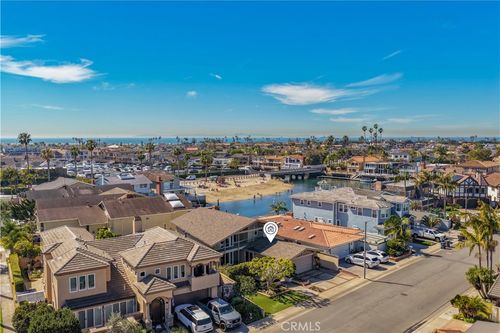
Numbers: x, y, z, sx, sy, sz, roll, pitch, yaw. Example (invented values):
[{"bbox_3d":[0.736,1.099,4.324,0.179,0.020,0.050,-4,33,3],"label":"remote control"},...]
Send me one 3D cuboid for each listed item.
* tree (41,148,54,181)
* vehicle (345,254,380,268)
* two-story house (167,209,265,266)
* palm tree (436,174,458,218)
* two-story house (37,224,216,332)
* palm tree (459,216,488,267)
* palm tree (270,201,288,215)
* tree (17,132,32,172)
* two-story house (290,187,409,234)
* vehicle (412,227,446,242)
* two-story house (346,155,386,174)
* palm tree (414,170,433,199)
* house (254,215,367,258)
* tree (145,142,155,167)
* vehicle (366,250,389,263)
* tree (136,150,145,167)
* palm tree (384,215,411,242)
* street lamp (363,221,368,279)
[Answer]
[{"bbox_3d":[-74.206,0.333,142.439,4.200,13.600,4.200,0,4,0],"label":"tree"},{"bbox_3d":[16.252,12.986,55.941,1.850,1.580,4.700,-4,6,-43],"label":"vehicle"},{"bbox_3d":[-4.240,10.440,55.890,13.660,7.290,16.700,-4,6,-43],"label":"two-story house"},{"bbox_3d":[44.040,6.770,86.750,4.480,10.020,4.480,0,4,0],"label":"palm tree"},{"bbox_3d":[-13.548,10.798,43.748,16.500,7.800,18.000,-2,5,-29],"label":"two-story house"},{"bbox_3d":[27.042,10.243,46.716,3.300,8.500,3.300,0,4,0],"label":"palm tree"},{"bbox_3d":[5.764,9.478,75.943,3.400,5.500,3.400,0,4,0],"label":"palm tree"},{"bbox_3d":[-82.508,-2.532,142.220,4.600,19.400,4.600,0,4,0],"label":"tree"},{"bbox_3d":[21.190,8.440,79.960,15.380,7.690,19.730,-4,6,-43],"label":"two-story house"},{"bbox_3d":[31.720,12.100,69.680,5.700,1.900,2.000,4,6,40],"label":"vehicle"},{"bbox_3d":[58.523,-1.154,195.585,19.500,8.500,13.000,1,5,15],"label":"two-story house"},{"bbox_3d":[48.950,5.620,110.620,5.140,8.750,5.140,0,4,0],"label":"palm tree"},{"bbox_3d":[8.350,11.000,65.370,11.740,4.760,19.940,-4,6,-43],"label":"house"},{"bbox_3d":[-54.530,-5.220,211.380,5.180,15.380,5.180,0,4,0],"label":"tree"},{"bbox_3d":[18.440,13.090,58.150,1.800,1.650,4.500,-4,6,-43],"label":"vehicle"},{"bbox_3d":[-59.430,-3.120,211.530,4.360,11.180,4.360,0,4,0],"label":"tree"},{"bbox_3d":[23.519,10.464,61.977,4.000,5.700,4.000,0,4,0],"label":"palm tree"},{"bbox_3d":[14.684,10.582,49.133,0.350,7.410,0.600,-4,6,-43],"label":"street lamp"}]

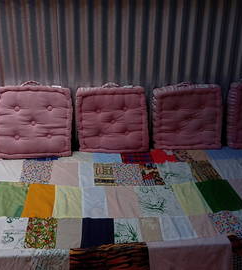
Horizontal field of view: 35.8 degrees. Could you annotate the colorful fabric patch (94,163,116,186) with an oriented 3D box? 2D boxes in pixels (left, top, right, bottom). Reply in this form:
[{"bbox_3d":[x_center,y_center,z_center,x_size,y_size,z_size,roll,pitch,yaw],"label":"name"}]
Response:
[{"bbox_3d":[-0.079,0.200,1.900,0.109,0.020,0.256,0,22,-3],"label":"colorful fabric patch"}]

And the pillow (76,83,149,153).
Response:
[{"bbox_3d":[-0.048,-0.084,2.143,0.390,0.370,0.095,-2,14,-6],"label":"pillow"}]

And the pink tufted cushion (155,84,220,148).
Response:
[{"bbox_3d":[0.375,-0.102,2.156,0.386,0.355,0.110,-3,11,-6],"label":"pink tufted cushion"}]

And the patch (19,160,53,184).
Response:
[{"bbox_3d":[-0.431,0.189,1.909,0.163,0.020,0.268,-1,22,-5],"label":"patch"}]

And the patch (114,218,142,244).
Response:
[{"bbox_3d":[0.024,0.375,1.468,0.106,0.020,0.167,0,22,-3],"label":"patch"}]

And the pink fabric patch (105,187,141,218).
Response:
[{"bbox_3d":[0.006,0.296,1.663,0.138,0.020,0.268,0,22,-3],"label":"pink fabric patch"}]

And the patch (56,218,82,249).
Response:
[{"bbox_3d":[-0.190,0.365,1.400,0.094,0.012,0.184,-1,22,-5],"label":"patch"}]

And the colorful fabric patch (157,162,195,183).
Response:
[{"bbox_3d":[0.286,0.190,1.860,0.164,0.012,0.229,-1,22,-5],"label":"colorful fabric patch"}]

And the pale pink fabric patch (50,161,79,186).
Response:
[{"bbox_3d":[-0.281,0.194,1.903,0.144,0.020,0.275,0,22,-3],"label":"pale pink fabric patch"}]

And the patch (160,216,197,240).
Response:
[{"bbox_3d":[0.215,0.356,1.439,0.124,0.012,0.143,-1,22,-5],"label":"patch"}]

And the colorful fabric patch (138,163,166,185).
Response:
[{"bbox_3d":[0.150,0.191,1.853,0.104,0.012,0.239,-1,22,-5],"label":"colorful fabric patch"}]

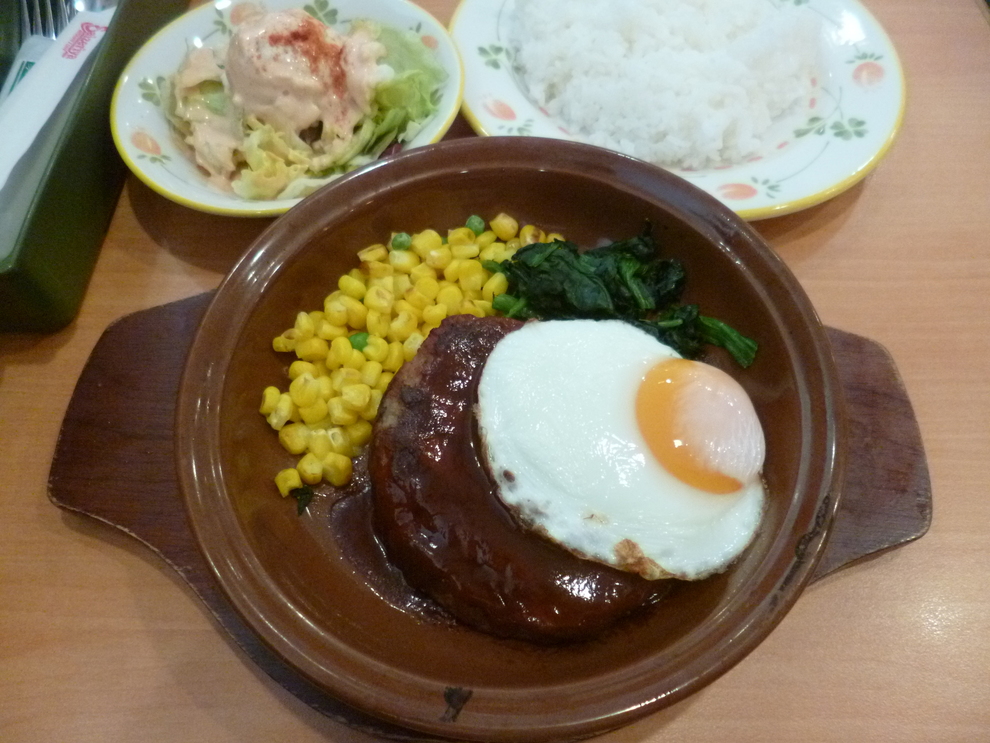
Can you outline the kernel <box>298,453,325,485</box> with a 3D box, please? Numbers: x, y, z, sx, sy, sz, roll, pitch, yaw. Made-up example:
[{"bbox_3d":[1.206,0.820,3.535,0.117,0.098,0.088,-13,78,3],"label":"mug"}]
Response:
[{"bbox_3d":[-0.064,0.034,0.238,0.008,0.008,0.010,-12,73,-11],"label":"kernel"}]

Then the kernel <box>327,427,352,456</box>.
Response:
[{"bbox_3d":[-0.057,0.026,0.251,0.009,0.007,0.011,-29,65,-15],"label":"kernel"}]

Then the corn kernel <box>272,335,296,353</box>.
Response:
[{"bbox_3d":[-0.078,-0.010,0.255,0.009,0.006,0.006,0,64,-1],"label":"corn kernel"}]

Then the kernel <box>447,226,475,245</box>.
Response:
[{"bbox_3d":[-0.013,-0.053,0.271,0.010,0.007,0.009,0,62,0],"label":"kernel"}]

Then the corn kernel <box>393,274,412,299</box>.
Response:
[{"bbox_3d":[-0.036,-0.032,0.265,0.008,0.007,0.009,-10,65,-6],"label":"corn kernel"}]

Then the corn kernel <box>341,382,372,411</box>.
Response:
[{"bbox_3d":[-0.051,0.009,0.252,0.010,0.007,0.009,10,62,6],"label":"corn kernel"}]

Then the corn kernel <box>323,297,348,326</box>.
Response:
[{"bbox_3d":[-0.063,-0.024,0.272,0.009,0.008,0.011,-13,62,-7],"label":"corn kernel"}]

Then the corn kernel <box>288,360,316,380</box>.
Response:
[{"bbox_3d":[-0.069,0.000,0.248,0.010,0.007,0.009,5,62,3],"label":"corn kernel"}]

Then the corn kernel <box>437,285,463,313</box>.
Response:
[{"bbox_3d":[-0.017,-0.027,0.261,0.009,0.008,0.011,-15,79,-5],"label":"corn kernel"}]

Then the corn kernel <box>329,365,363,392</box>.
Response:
[{"bbox_3d":[-0.053,0.003,0.243,0.010,0.007,0.009,0,75,-6],"label":"corn kernel"}]

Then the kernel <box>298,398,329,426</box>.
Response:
[{"bbox_3d":[-0.063,0.014,0.240,0.009,0.007,0.008,0,64,-1],"label":"kernel"}]

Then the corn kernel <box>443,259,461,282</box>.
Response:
[{"bbox_3d":[-0.017,-0.039,0.268,0.007,0.007,0.009,23,80,3],"label":"corn kernel"}]

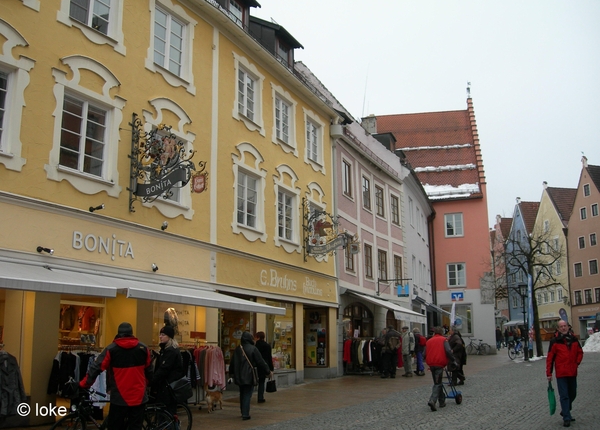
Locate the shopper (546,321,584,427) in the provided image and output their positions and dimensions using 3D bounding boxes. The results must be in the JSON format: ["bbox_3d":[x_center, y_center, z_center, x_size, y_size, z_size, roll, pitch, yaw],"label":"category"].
[{"bbox_3d":[4.505,2.655,11.176,0.650,1.750,0.480,-6,-13,20],"label":"shopper"}]

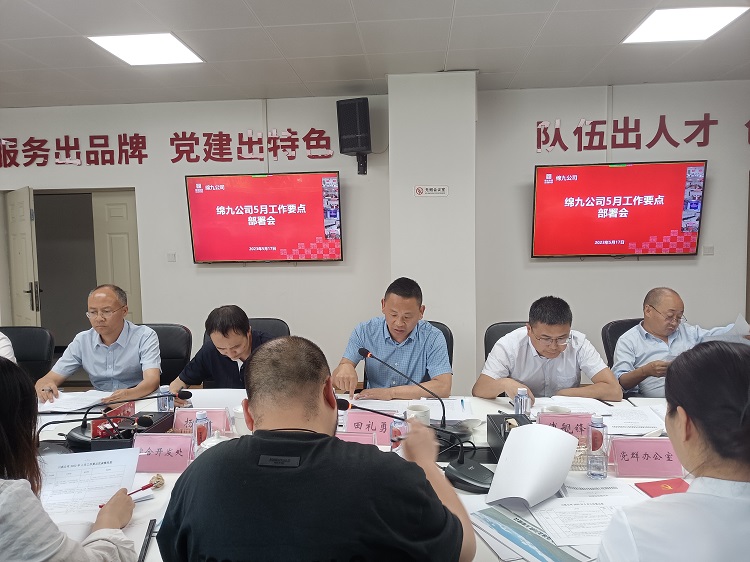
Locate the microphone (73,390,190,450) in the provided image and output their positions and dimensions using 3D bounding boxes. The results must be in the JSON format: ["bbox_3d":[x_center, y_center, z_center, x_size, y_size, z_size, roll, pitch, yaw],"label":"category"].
[{"bbox_3d":[-0.884,0.489,2.019,0.467,0.210,0.130,0,3,11],"label":"microphone"}]

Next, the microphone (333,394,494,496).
[{"bbox_3d":[0.137,0.461,1.634,0.500,0.270,0.200,-1,3,5],"label":"microphone"}]

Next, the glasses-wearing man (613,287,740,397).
[{"bbox_3d":[1.471,0.649,2.713,0.680,1.230,0.750,-1,3,-4],"label":"glasses-wearing man"}]

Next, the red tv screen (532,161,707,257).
[{"bbox_3d":[2.140,-0.619,5.017,1.455,0.835,0.070,-1,10,4],"label":"red tv screen"}]

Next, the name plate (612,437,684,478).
[{"bbox_3d":[0.823,0.529,1.713,0.195,0.105,0.080,-1,3,5],"label":"name plate"}]

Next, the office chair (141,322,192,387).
[{"bbox_3d":[-1.297,0.780,2.977,0.600,1.035,0.640,-1,3,1],"label":"office chair"}]

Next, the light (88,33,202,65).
[{"bbox_3d":[-1.600,-1.648,3.991,0.585,0.050,0.585,-1,3,5],"label":"light"}]

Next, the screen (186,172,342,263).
[{"bbox_3d":[-1.032,-0.589,5.315,1.450,0.830,0.060,-1,13,5],"label":"screen"}]

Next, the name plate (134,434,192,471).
[{"bbox_3d":[-0.682,0.554,1.812,0.195,0.105,0.070,-1,3,4],"label":"name plate"}]

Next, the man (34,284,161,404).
[{"bbox_3d":[-1.371,0.664,2.854,0.620,1.285,0.720,-1,3,1],"label":"man"}]

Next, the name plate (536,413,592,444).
[{"bbox_3d":[0.671,0.516,1.975,0.195,0.105,0.080,-1,3,5],"label":"name plate"}]

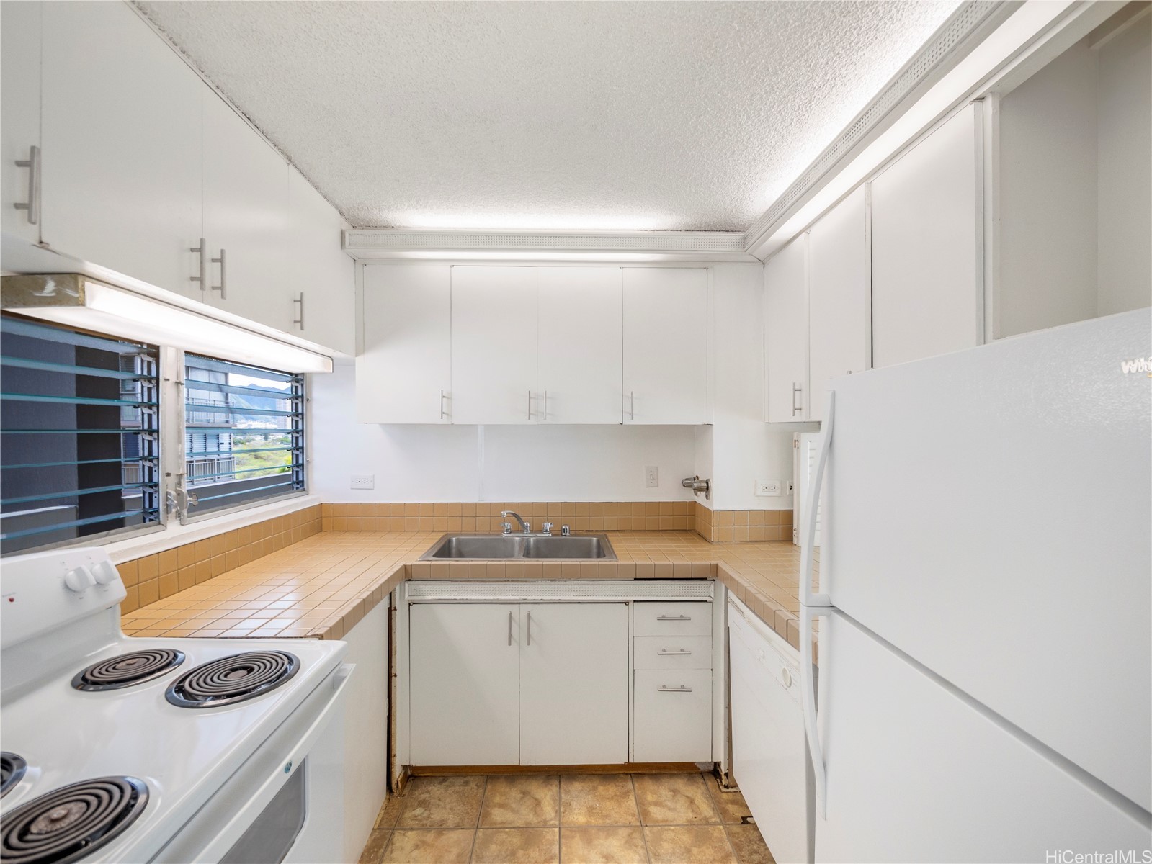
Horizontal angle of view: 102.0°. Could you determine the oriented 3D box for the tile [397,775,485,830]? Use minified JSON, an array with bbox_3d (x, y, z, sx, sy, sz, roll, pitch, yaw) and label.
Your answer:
[{"bbox_3d":[-0.524,1.474,1.869,0.305,0.013,0.288,0,0,-2],"label":"tile"}]

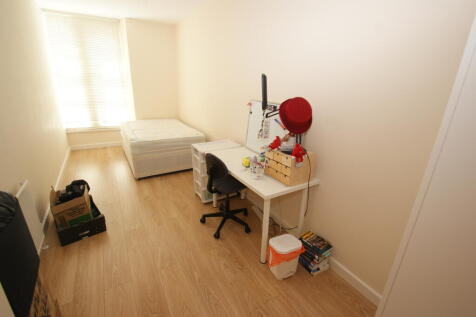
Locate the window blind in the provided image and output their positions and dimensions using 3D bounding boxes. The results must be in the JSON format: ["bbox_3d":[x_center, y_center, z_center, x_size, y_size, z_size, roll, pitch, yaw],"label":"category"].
[{"bbox_3d":[-3.002,-1.701,4.399,1.247,2.187,0.092,-9,23,-32],"label":"window blind"}]

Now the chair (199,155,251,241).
[{"bbox_3d":[-0.105,0.366,2.342,0.600,0.847,0.570,5,19,4],"label":"chair"}]

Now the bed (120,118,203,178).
[{"bbox_3d":[-1.599,-0.308,4.329,1.255,0.639,1.786,-9,23,-32],"label":"bed"}]

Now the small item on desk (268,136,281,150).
[{"bbox_3d":[0.345,-0.150,2.031,0.100,0.120,0.090,18,24,36],"label":"small item on desk"}]

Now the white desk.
[{"bbox_3d":[0.144,0.421,2.395,0.634,0.739,1.194,-9,23,-32],"label":"white desk"}]

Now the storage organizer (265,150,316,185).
[{"bbox_3d":[0.486,0.058,2.009,0.290,0.239,0.346,-9,23,-32],"label":"storage organizer"}]

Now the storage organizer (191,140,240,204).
[{"bbox_3d":[-0.285,0.186,3.004,0.578,0.731,0.339,-9,23,-32],"label":"storage organizer"}]

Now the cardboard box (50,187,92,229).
[{"bbox_3d":[-1.692,0.538,2.184,0.262,0.370,0.354,-11,24,-35],"label":"cardboard box"}]

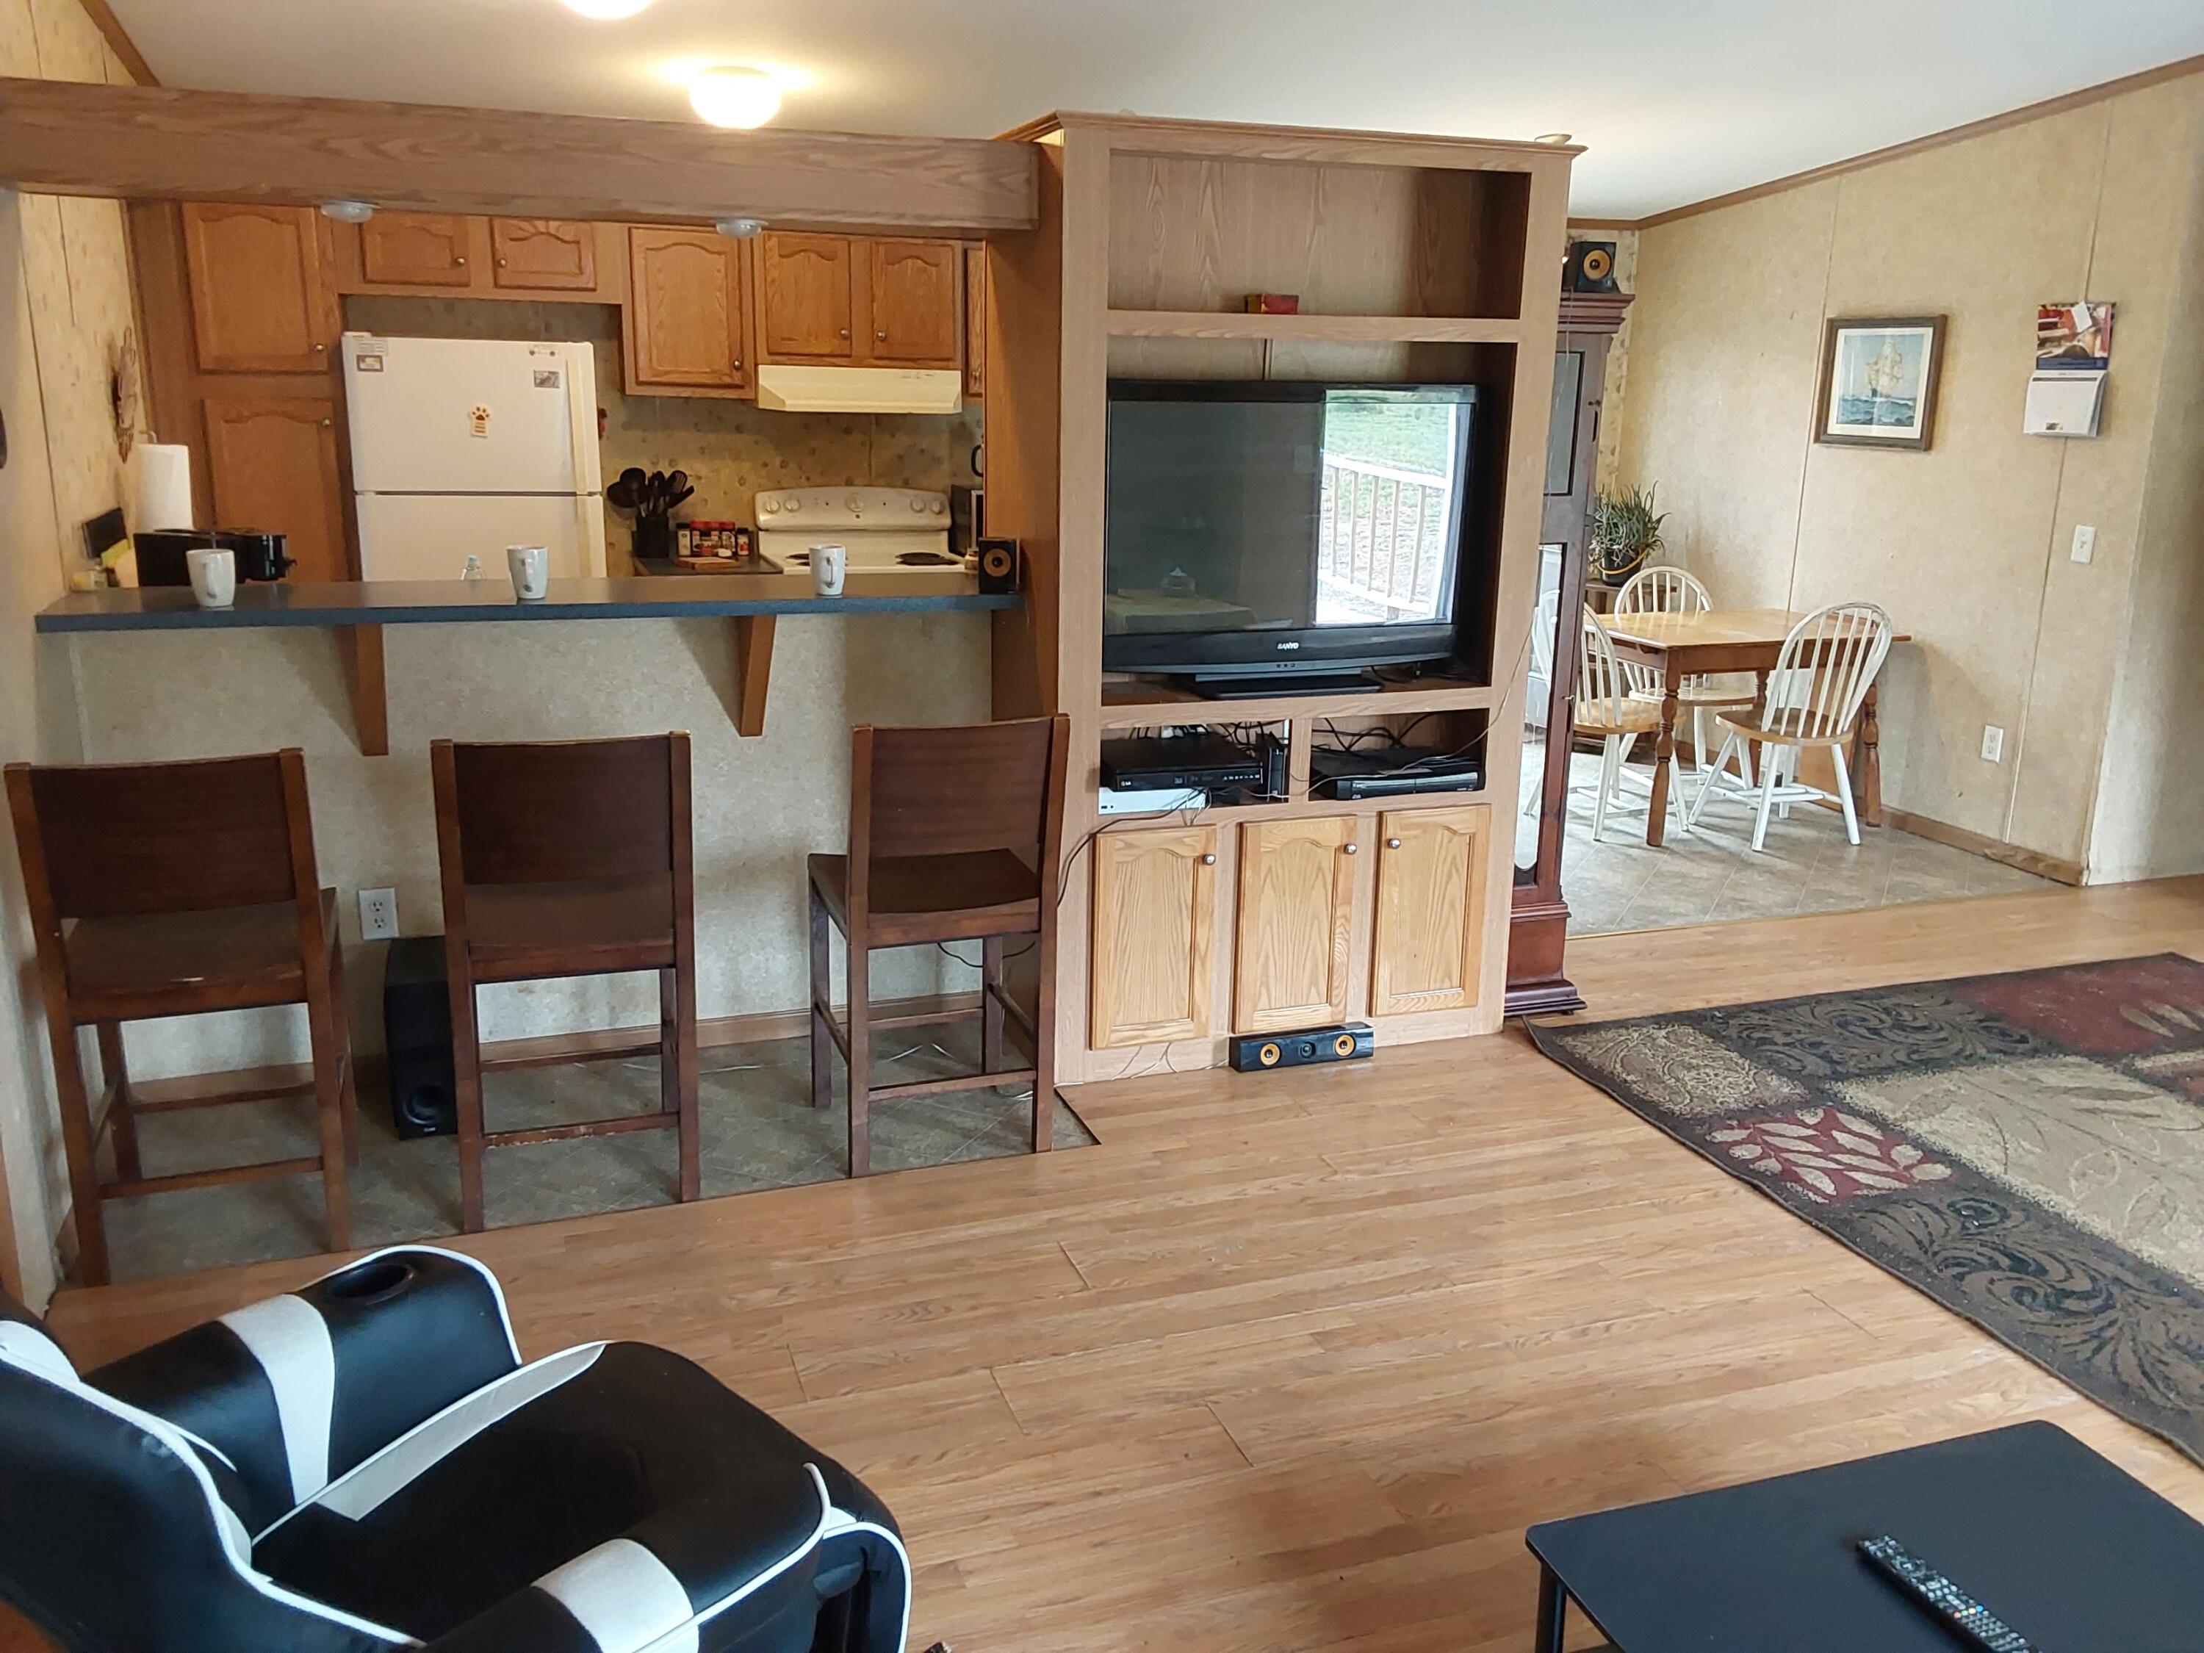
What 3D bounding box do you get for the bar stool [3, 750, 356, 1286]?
[{"bbox_3d":[-1.645,0.291,3.269,0.440,0.961,0.500,-4,15,-19],"label":"bar stool"}]

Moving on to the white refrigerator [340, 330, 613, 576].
[{"bbox_3d":[-2.139,-0.824,6.197,0.756,1.683,0.770,-4,15,-19],"label":"white refrigerator"}]

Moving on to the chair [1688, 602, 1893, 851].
[{"bbox_3d":[2.554,-0.405,6.589,0.460,0.915,0.540,-3,15,-17],"label":"chair"}]

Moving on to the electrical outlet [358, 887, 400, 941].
[{"bbox_3d":[-1.659,0.209,4.094,0.074,0.116,0.012,-4,15,-19],"label":"electrical outlet"}]

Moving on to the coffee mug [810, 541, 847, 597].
[{"bbox_3d":[-0.609,-0.568,3.979,0.080,0.104,0.112,-2,14,-13],"label":"coffee mug"}]

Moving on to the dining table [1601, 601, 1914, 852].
[{"bbox_3d":[2.326,-0.408,6.810,1.094,0.719,0.831,-4,15,-19],"label":"dining table"}]

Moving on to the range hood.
[{"bbox_3d":[-0.919,-1.649,6.728,0.768,0.155,0.470,-4,15,-19],"label":"range hood"}]

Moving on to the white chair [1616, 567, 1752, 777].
[{"bbox_3d":[2.316,-0.554,7.021,0.450,0.900,0.480,-4,15,-19],"label":"white chair"}]

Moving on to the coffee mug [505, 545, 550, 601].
[{"bbox_3d":[-1.260,-0.560,3.915,0.090,0.115,0.115,-1,14,-10],"label":"coffee mug"}]

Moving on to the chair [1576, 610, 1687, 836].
[{"bbox_3d":[1.931,-0.456,6.744,0.540,0.915,0.460,-5,16,-24],"label":"chair"}]

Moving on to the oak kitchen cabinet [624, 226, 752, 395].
[{"bbox_3d":[-1.510,-1.851,6.392,0.450,0.600,0.330,-4,15,-19],"label":"oak kitchen cabinet"}]

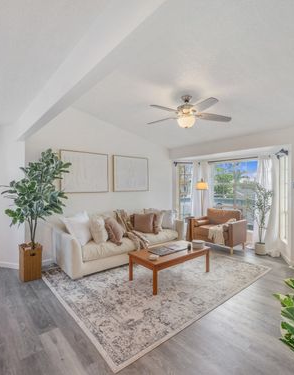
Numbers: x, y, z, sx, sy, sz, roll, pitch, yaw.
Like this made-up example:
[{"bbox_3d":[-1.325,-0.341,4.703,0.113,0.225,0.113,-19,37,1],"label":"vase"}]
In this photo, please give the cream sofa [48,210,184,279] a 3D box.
[{"bbox_3d":[-0.442,0.938,4.105,2.533,0.804,0.938,0,0,-40],"label":"cream sofa"}]

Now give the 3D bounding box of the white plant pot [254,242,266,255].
[{"bbox_3d":[2.309,1.240,4.114,0.210,0.205,0.210,0,0,0],"label":"white plant pot"}]

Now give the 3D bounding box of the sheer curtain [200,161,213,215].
[{"bbox_3d":[1.542,0.342,5.239,0.130,1.997,0.360,0,0,-38],"label":"sheer curtain"}]

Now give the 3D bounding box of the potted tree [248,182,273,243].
[{"bbox_3d":[2.317,0.510,4.127,0.420,1.206,0.450,0,0,-40],"label":"potted tree"}]

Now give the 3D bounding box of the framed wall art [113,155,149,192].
[{"bbox_3d":[-0.347,-0.308,4.783,1.030,0.810,0.035,0,0,-40],"label":"framed wall art"}]

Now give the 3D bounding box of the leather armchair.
[{"bbox_3d":[1.646,0.931,4.585,0.720,0.810,0.970,0,0,-40],"label":"leather armchair"}]

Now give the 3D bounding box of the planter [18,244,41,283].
[{"bbox_3d":[-1.715,1.100,3.001,0.235,0.475,0.250,0,0,-42],"label":"planter"}]

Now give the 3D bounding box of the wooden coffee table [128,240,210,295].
[{"bbox_3d":[0.367,1.150,3.075,1.170,0.380,0.555,0,0,-39],"label":"wooden coffee table"}]

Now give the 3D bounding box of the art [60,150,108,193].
[{"bbox_3d":[-1.214,-0.293,4.048,1.020,0.800,0.035,0,0,-40],"label":"art"}]

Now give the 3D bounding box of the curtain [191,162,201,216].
[{"bbox_3d":[1.338,0.342,5.467,0.280,1.997,0.130,0,0,6],"label":"curtain"}]

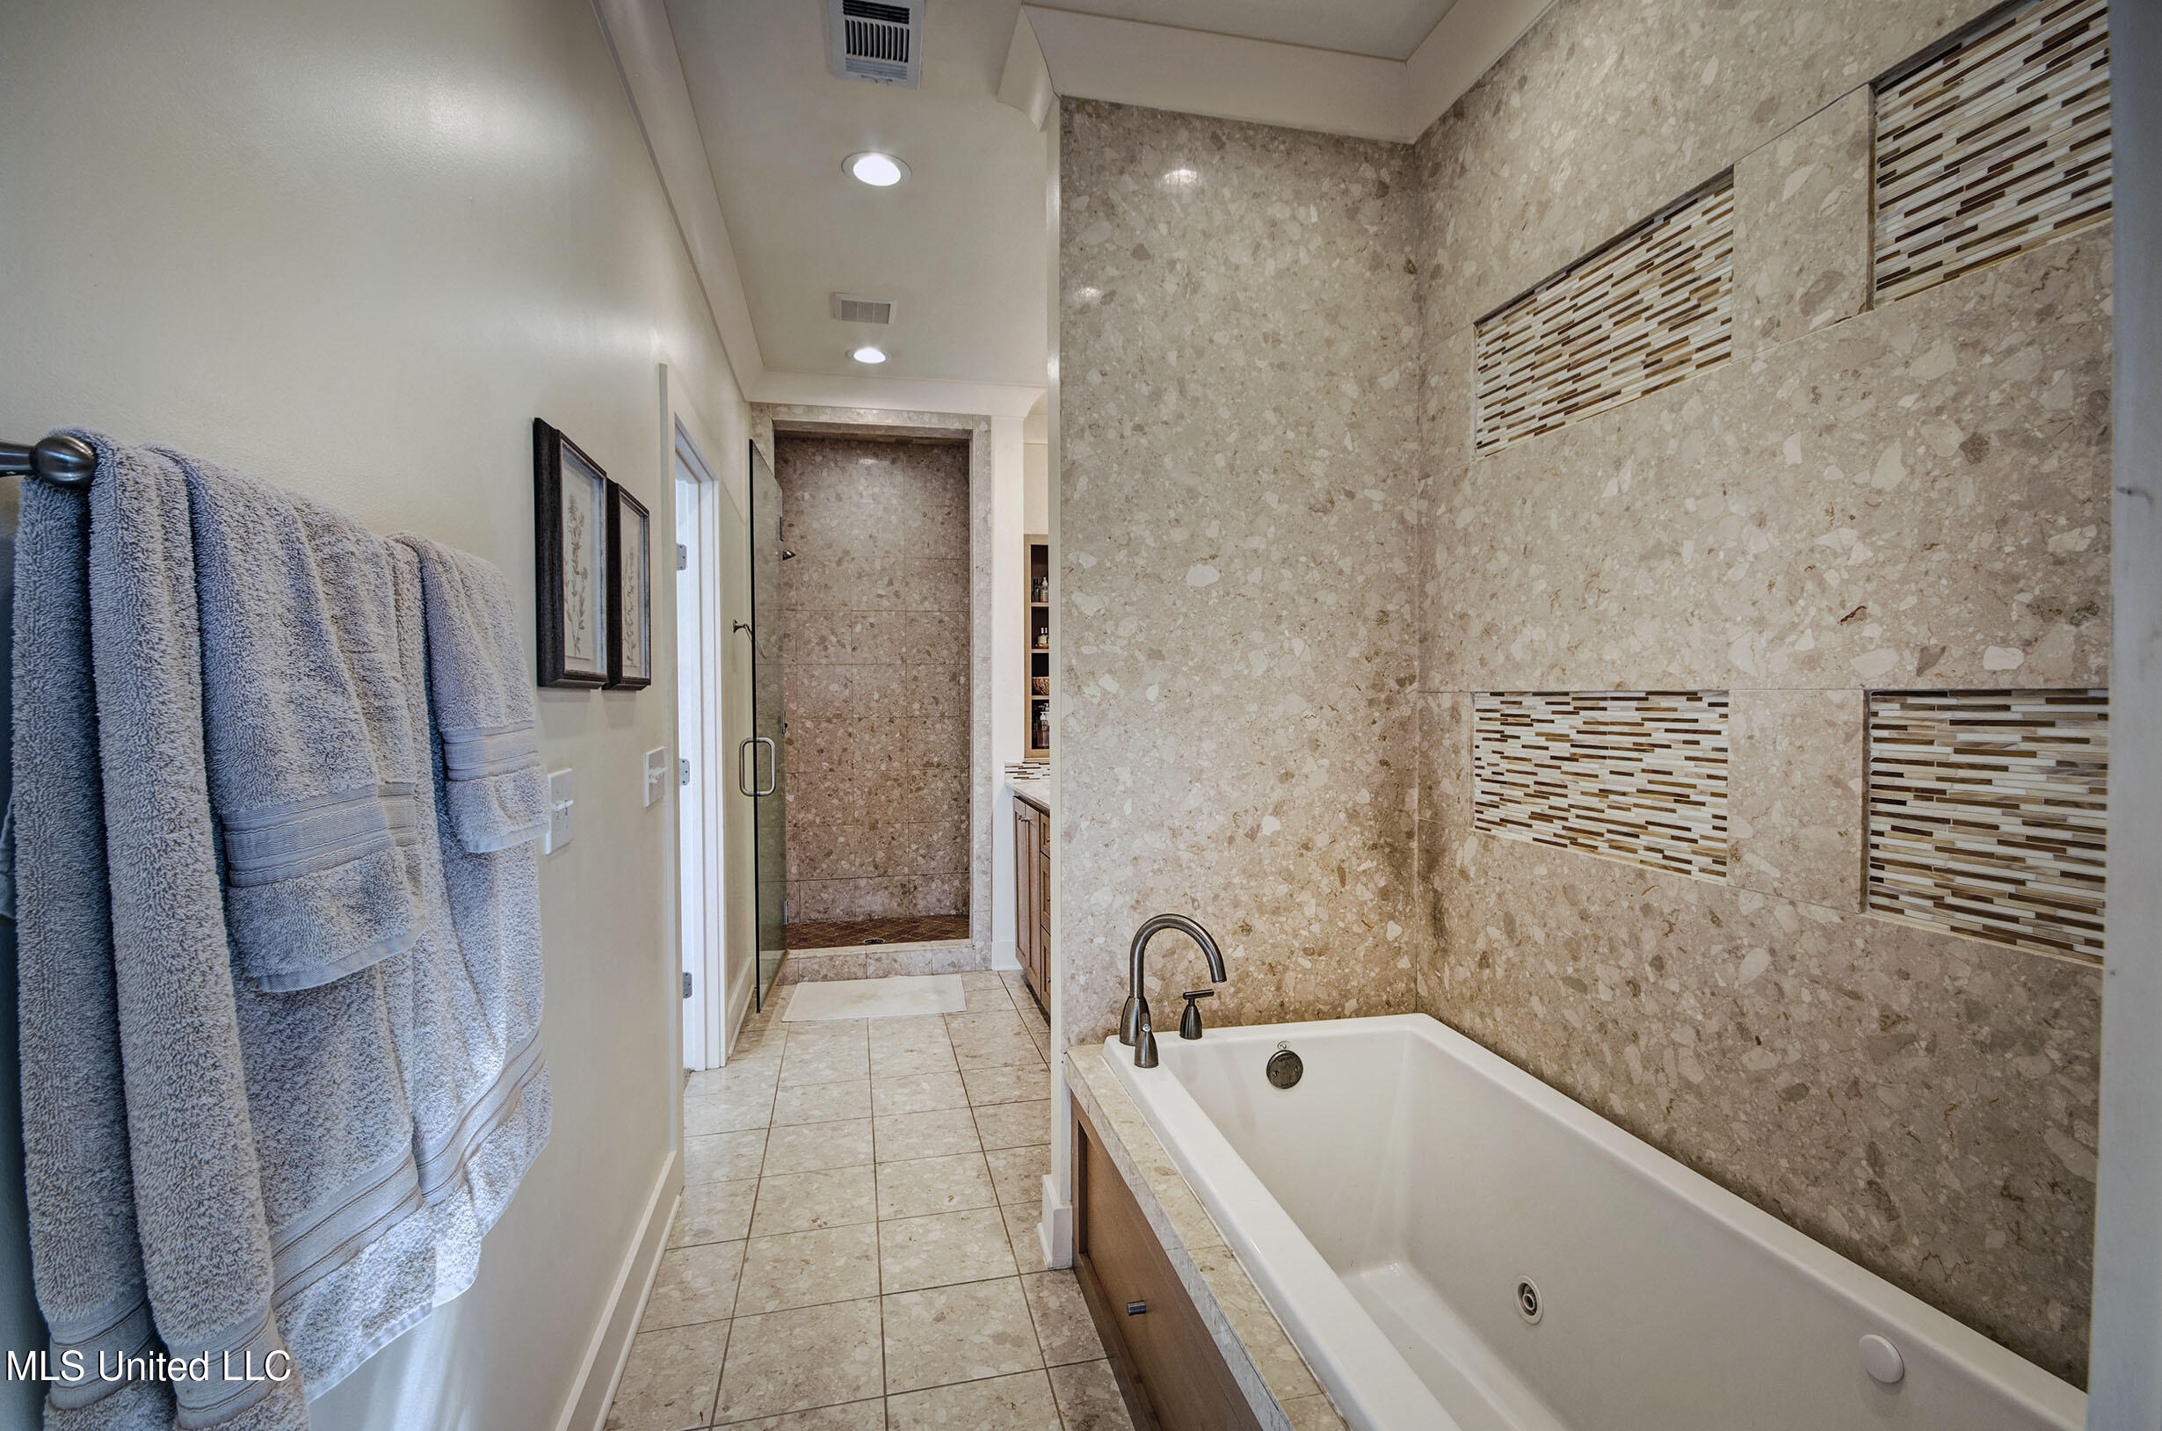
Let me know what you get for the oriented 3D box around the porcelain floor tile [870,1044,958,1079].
[{"bbox_3d":[-0.602,1.252,3.262,0.302,0.010,0.292,0,1,-14],"label":"porcelain floor tile"}]

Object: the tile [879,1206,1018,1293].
[{"bbox_3d":[-0.327,1.292,2.173,0.306,0.011,0.298,0,1,-14],"label":"tile"}]

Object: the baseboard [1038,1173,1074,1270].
[{"bbox_3d":[-0.061,1.196,2.127,0.062,0.142,0.147,0,1,-14],"label":"baseboard"}]

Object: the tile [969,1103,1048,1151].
[{"bbox_3d":[-0.170,1.281,2.818,0.306,0.011,0.298,0,1,-14],"label":"tile"}]

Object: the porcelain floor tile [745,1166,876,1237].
[{"bbox_3d":[-0.688,1.268,2.346,0.302,0.010,0.292,0,1,-14],"label":"porcelain floor tile"}]

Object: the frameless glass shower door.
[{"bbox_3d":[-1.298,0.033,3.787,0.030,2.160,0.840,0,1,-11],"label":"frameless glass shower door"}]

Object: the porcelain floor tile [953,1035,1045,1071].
[{"bbox_3d":[-0.313,1.272,3.388,0.306,0.011,0.298,0,1,-14],"label":"porcelain floor tile"}]

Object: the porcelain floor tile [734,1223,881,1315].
[{"bbox_3d":[-0.627,1.293,2.098,0.306,0.011,0.298,0,1,-14],"label":"porcelain floor tile"}]

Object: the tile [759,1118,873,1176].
[{"bbox_3d":[-0.758,1.263,2.627,0.302,0.010,0.292,0,1,-14],"label":"tile"}]

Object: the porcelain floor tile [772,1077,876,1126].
[{"bbox_3d":[-0.828,1.258,2.907,0.302,0.010,0.292,0,1,-14],"label":"porcelain floor tile"}]

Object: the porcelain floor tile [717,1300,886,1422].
[{"bbox_3d":[-0.556,1.298,1.813,0.306,0.011,0.298,0,1,-14],"label":"porcelain floor tile"}]

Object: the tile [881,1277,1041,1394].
[{"bbox_3d":[-0.255,1.296,1.889,0.306,0.011,0.298,0,1,-14],"label":"tile"}]

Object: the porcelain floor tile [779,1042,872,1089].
[{"bbox_3d":[-0.898,1.253,3.188,0.302,0.010,0.292,0,1,-14],"label":"porcelain floor tile"}]

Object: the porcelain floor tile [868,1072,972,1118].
[{"bbox_3d":[-0.532,1.256,2.981,0.302,0.010,0.292,0,1,-14],"label":"porcelain floor tile"}]

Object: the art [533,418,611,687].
[{"bbox_3d":[-0.878,-0.257,1.577,0.033,0.418,0.345,0,1,-14],"label":"art"}]

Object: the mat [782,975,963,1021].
[{"bbox_3d":[-0.897,1.252,3.991,0.750,0.014,0.505,0,1,-9],"label":"mat"}]

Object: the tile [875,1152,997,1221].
[{"bbox_3d":[-0.392,1.266,2.420,0.302,0.010,0.292,0,1,-14],"label":"tile"}]

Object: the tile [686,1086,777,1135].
[{"bbox_3d":[-1.124,1.259,2.833,0.302,0.010,0.292,0,1,-14],"label":"tile"}]

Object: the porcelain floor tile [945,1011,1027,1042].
[{"bbox_3d":[-0.384,1.268,3.672,0.306,0.011,0.298,0,1,-14],"label":"porcelain floor tile"}]

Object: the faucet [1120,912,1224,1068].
[{"bbox_3d":[0.211,0.600,2.023,0.255,0.305,0.265,0,1,31],"label":"faucet"}]

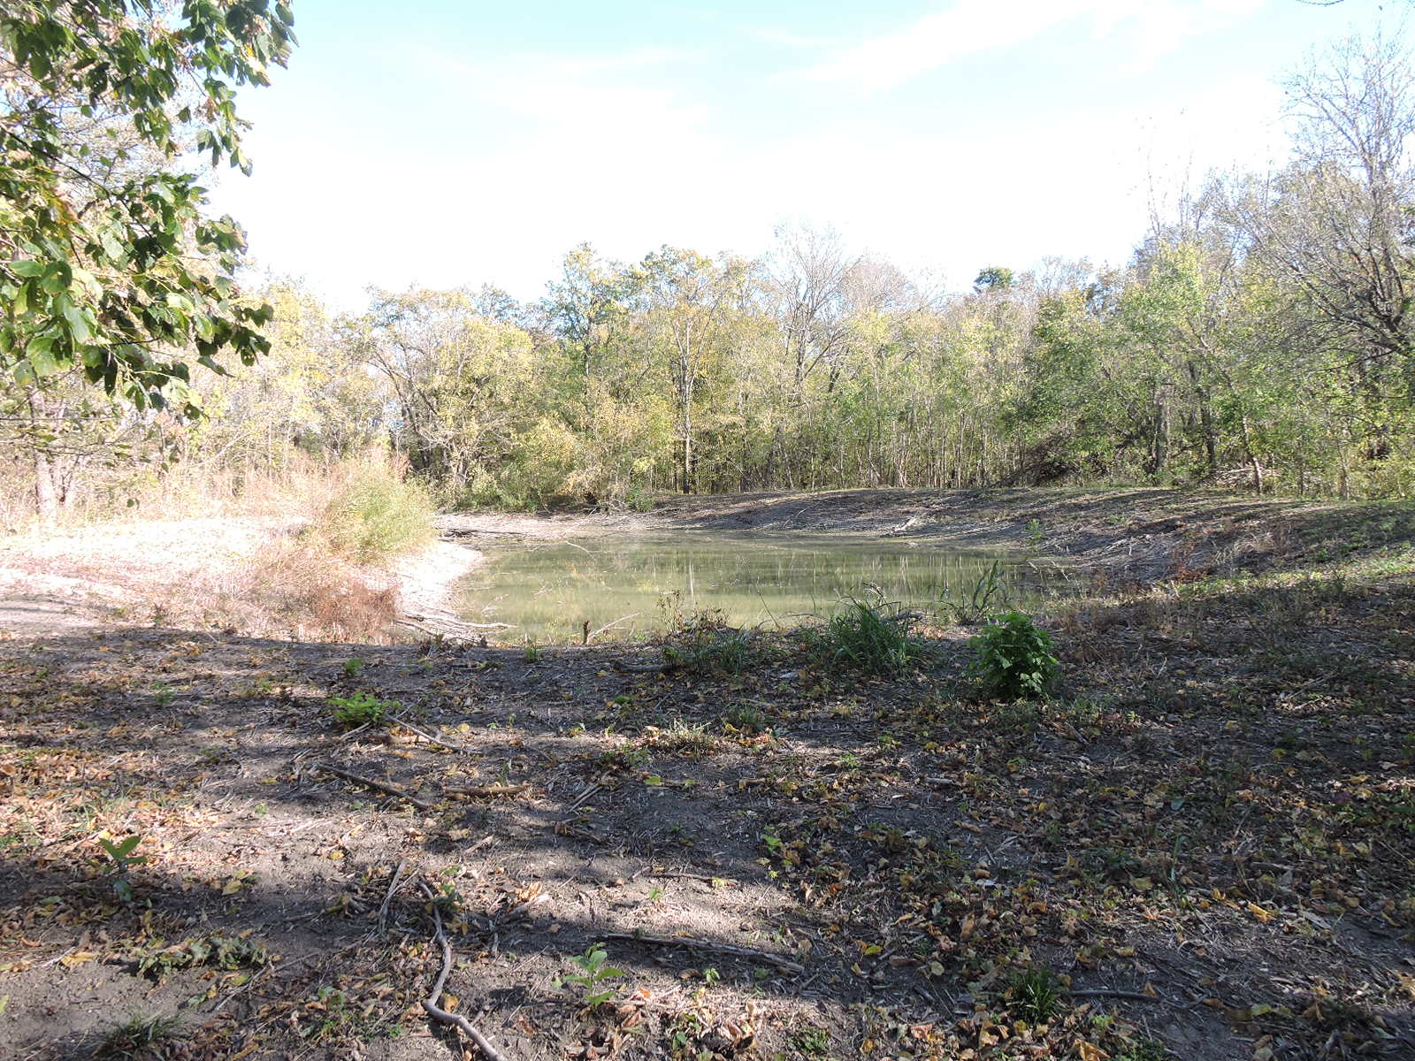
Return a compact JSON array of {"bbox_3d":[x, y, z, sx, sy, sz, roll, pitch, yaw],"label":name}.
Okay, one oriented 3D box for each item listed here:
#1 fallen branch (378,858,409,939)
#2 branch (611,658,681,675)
[{"bbox_3d":[-1.169,1.341,3.671,0.070,0.050,0.659,-1,3,-11],"label":"fallen branch"},{"bbox_3d":[-0.498,1.091,7.966,0.575,0.090,0.100,0,3,0],"label":"branch"}]

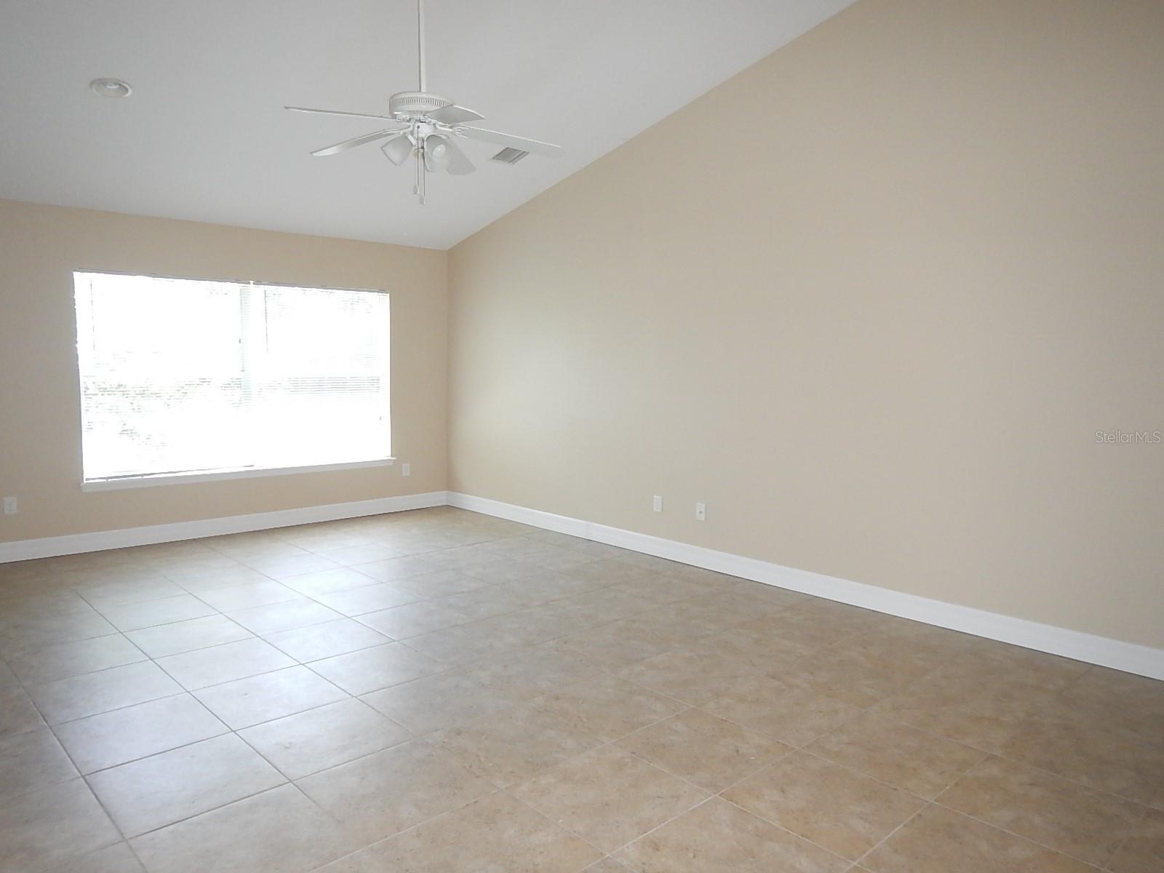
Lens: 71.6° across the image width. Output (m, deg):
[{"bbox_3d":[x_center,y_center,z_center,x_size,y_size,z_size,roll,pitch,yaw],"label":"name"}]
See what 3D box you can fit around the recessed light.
[{"bbox_3d":[-2.574,-1.907,4.413,0.200,0.040,0.200,-4,-7,-43],"label":"recessed light"}]

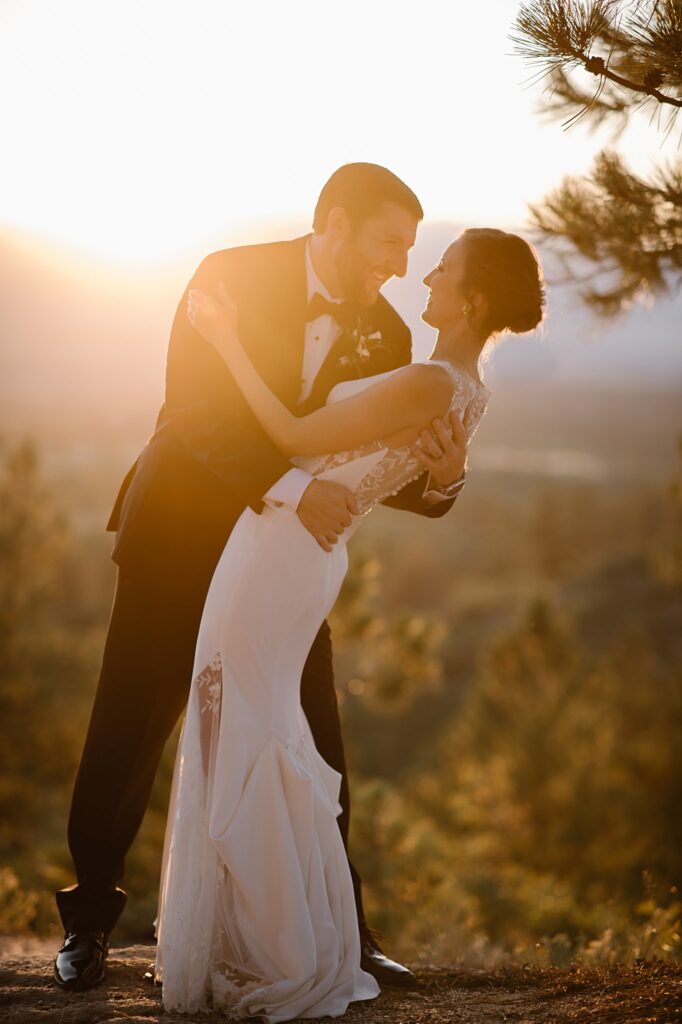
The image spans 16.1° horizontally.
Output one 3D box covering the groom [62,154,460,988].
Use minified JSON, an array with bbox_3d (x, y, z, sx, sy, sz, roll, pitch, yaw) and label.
[{"bbox_3d":[-0.160,0.130,4.880,0.730,1.670,0.640,-3,4,-41],"label":"groom"}]

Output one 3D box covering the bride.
[{"bbox_3d":[0.017,0.222,4.800,0.760,1.560,0.520,1,3,13],"label":"bride"}]

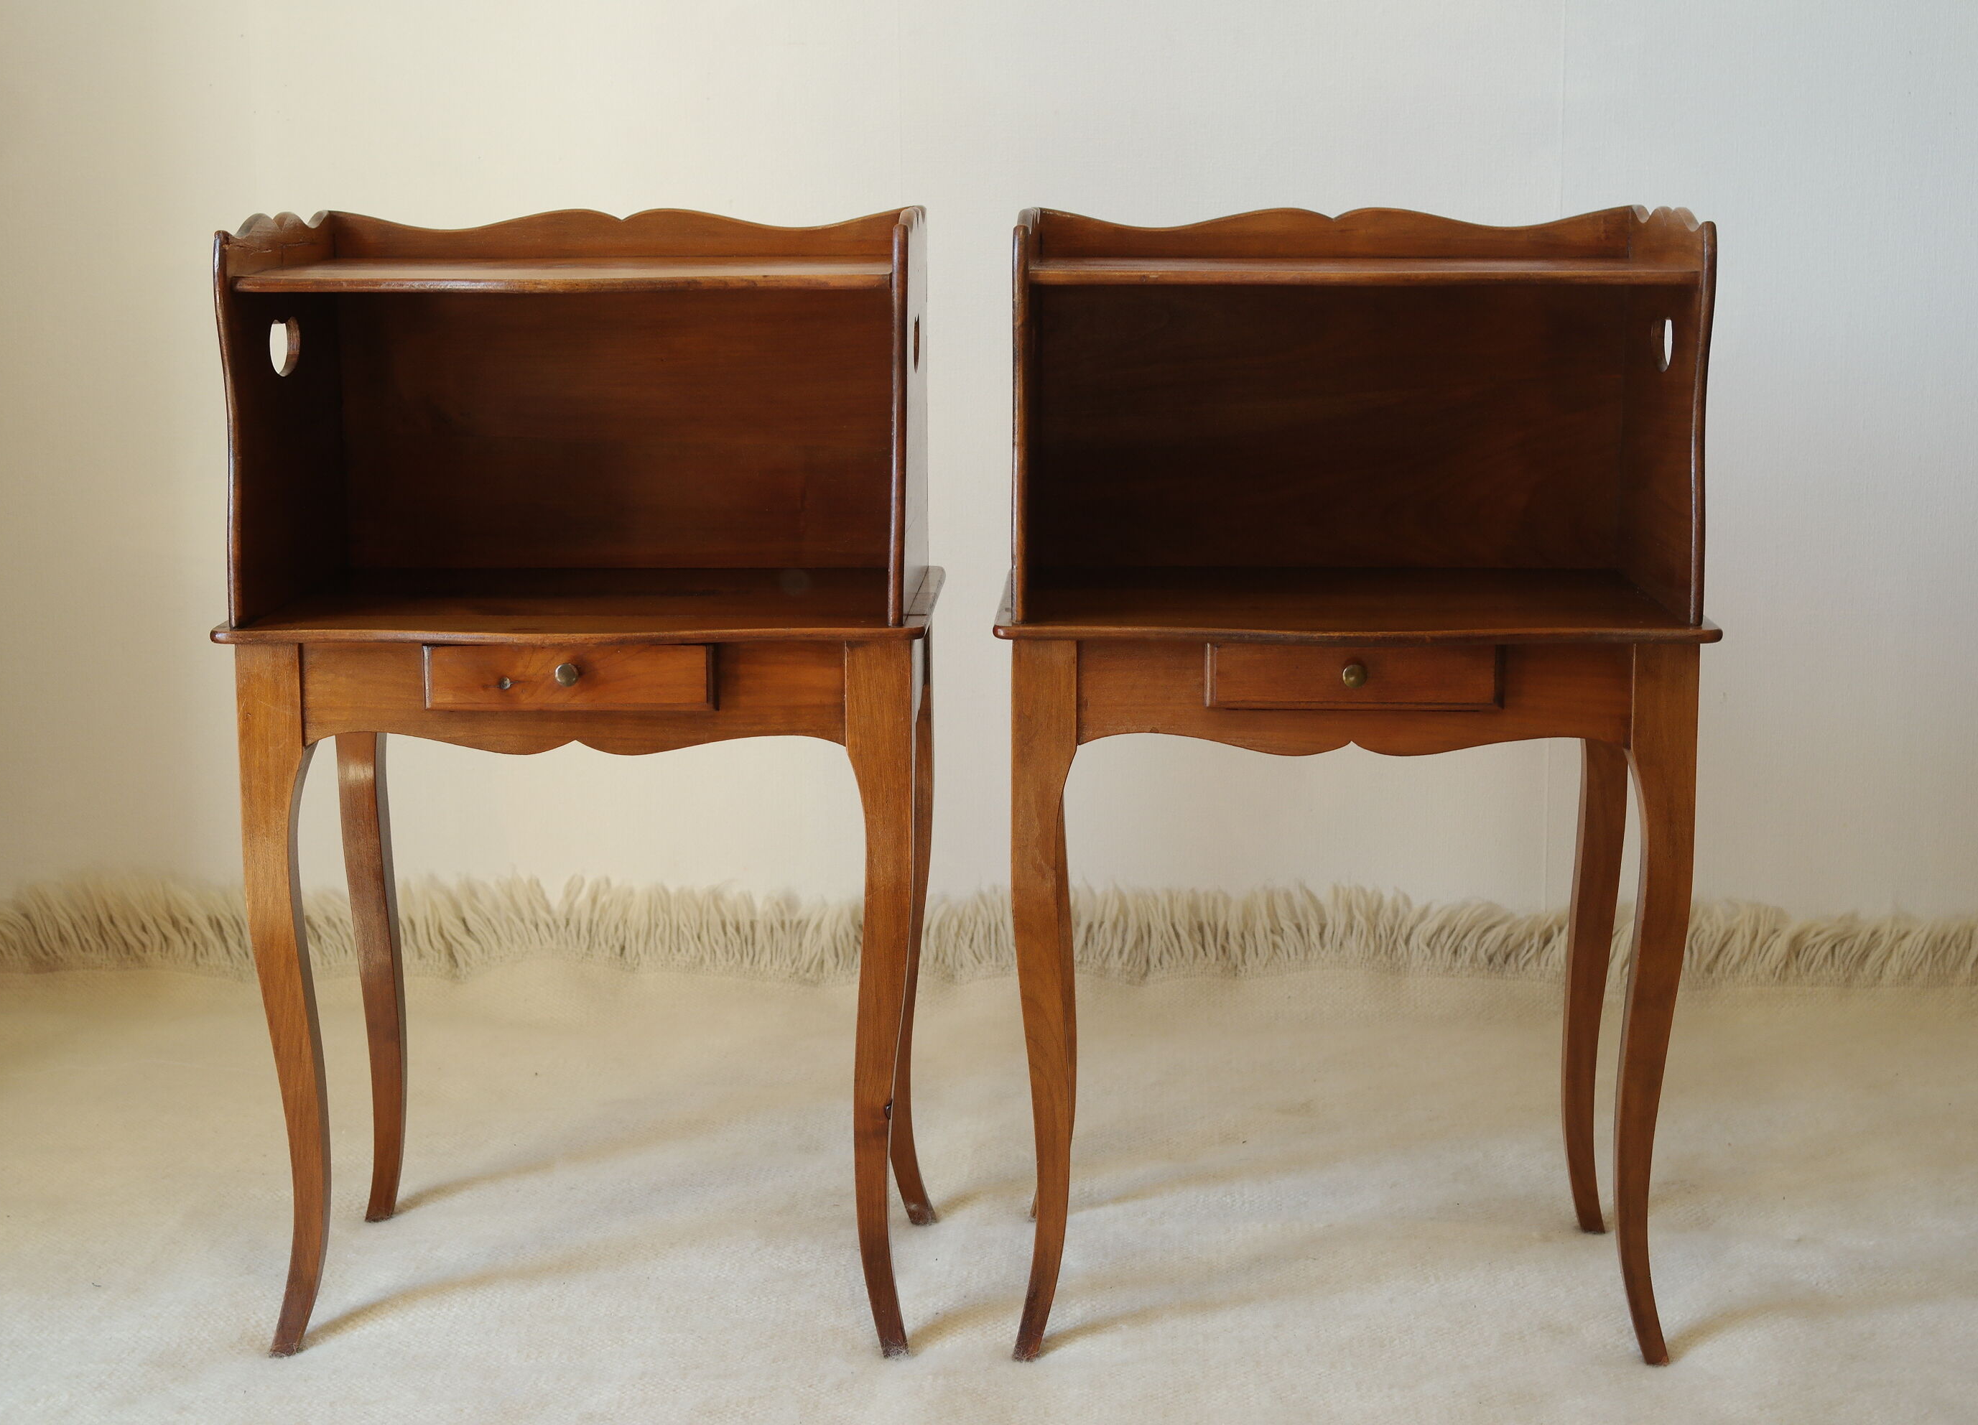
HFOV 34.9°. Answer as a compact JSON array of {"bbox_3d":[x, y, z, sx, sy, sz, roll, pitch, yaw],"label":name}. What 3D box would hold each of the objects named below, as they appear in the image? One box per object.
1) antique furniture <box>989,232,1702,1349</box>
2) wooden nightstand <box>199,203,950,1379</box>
[{"bbox_3d":[0.248,0.040,2.241,0.477,0.786,0.321,0,10,3],"label":"antique furniture"},{"bbox_3d":[-0.275,0.039,2.266,0.477,0.786,0.321,0,10,2],"label":"wooden nightstand"}]

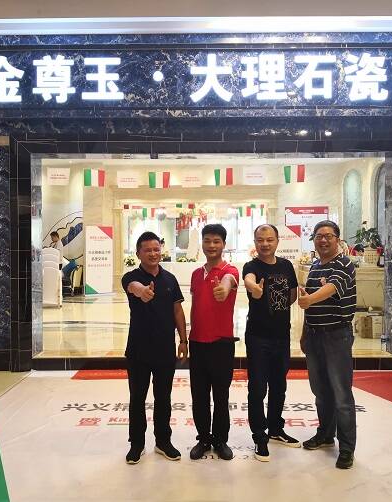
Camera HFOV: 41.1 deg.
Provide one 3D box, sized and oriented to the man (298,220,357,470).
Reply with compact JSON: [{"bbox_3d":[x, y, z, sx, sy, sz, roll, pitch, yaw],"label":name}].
[{"bbox_3d":[0.970,0.655,3.806,0.480,1.751,0.520,0,1,17],"label":"man"}]

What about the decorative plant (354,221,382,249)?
[{"bbox_3d":[3.622,-0.337,11.000,0.600,0.600,0.550,0,1,0],"label":"decorative plant"}]

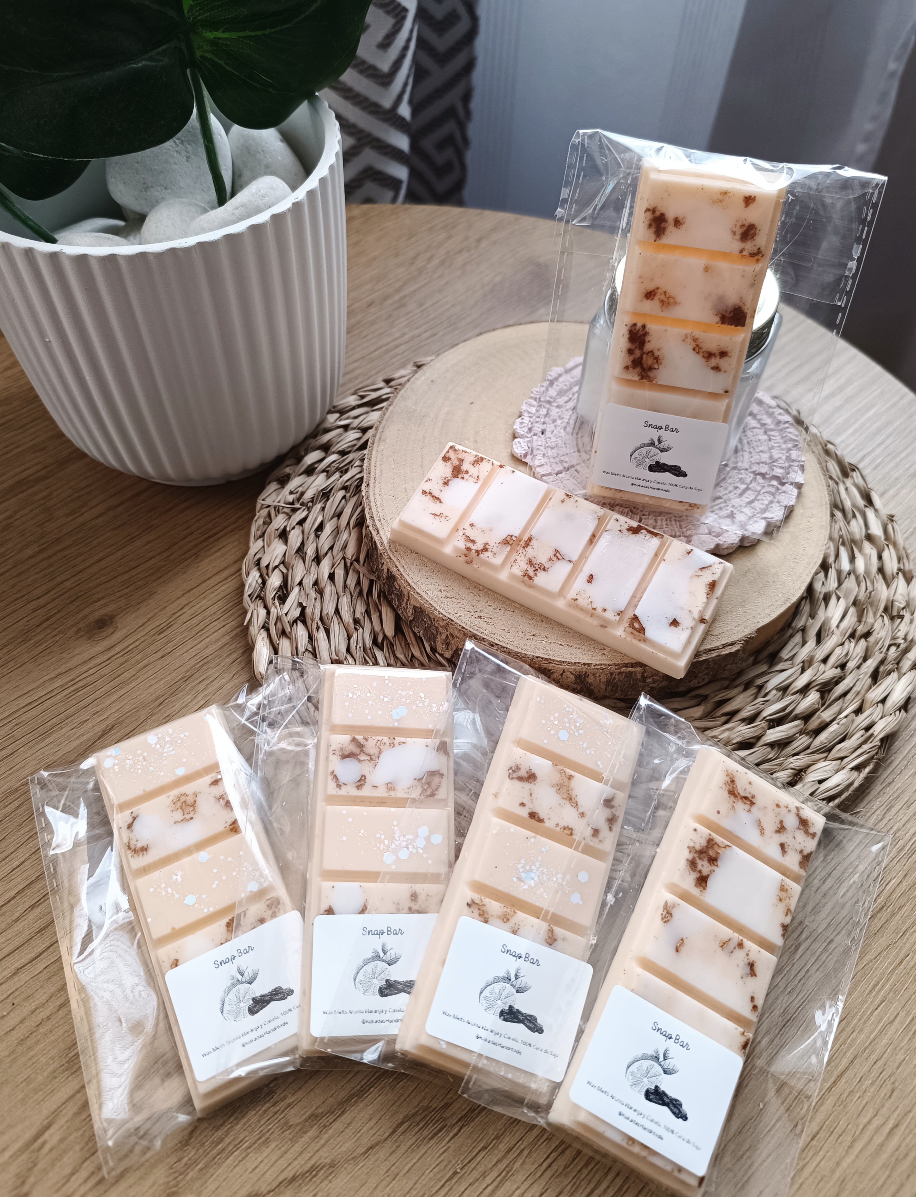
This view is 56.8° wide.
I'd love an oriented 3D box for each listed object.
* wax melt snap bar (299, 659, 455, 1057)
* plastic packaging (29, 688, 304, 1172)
[{"bbox_3d":[-0.024,0.080,0.277,0.047,0.012,0.123,3,64,-6],"label":"wax melt snap bar"},{"bbox_3d":[-0.082,0.096,0.280,0.094,0.014,0.130,-22,63,-15],"label":"plastic packaging"}]

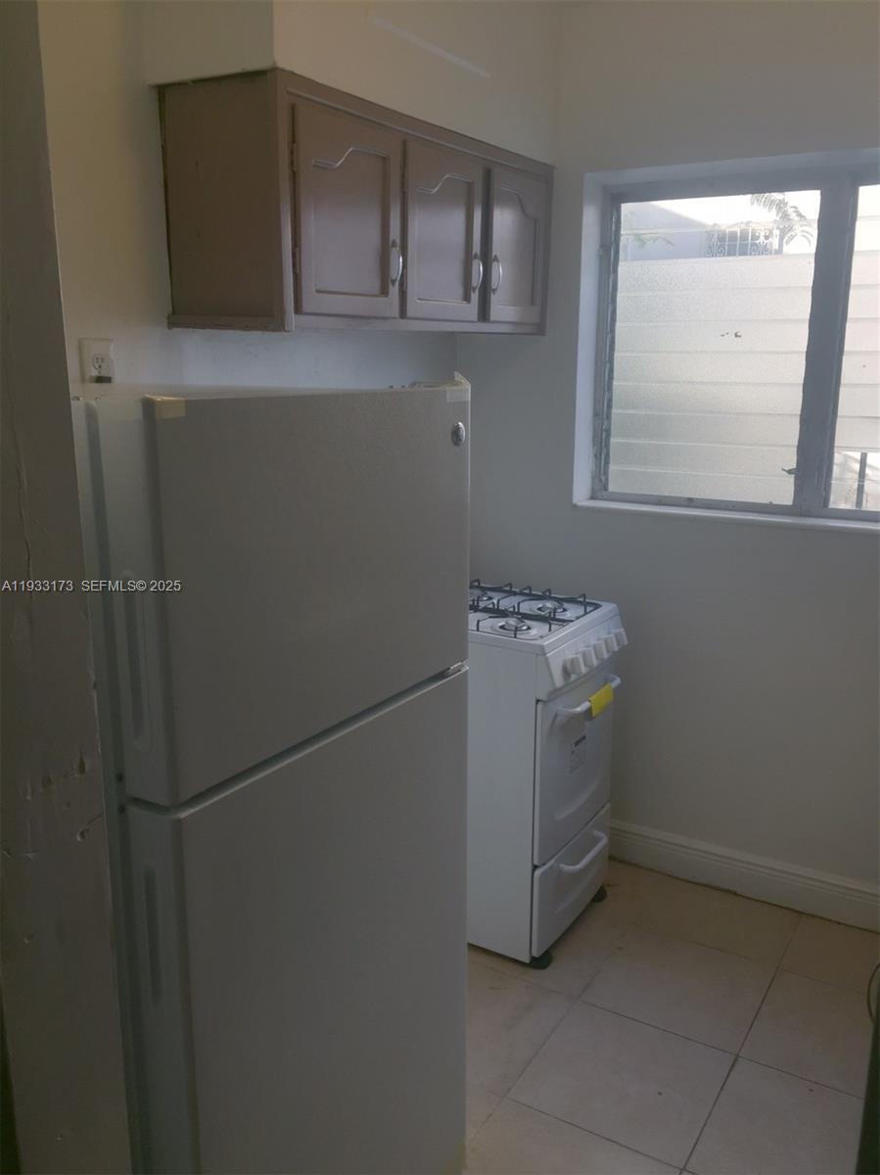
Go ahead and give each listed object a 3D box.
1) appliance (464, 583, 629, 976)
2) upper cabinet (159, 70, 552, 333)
[{"bbox_3d":[0.156,0.504,2.920,0.635,0.975,0.491,8,16,31],"label":"appliance"},{"bbox_3d":[-0.127,-0.922,2.573,0.343,0.495,1.243,8,16,31],"label":"upper cabinet"}]

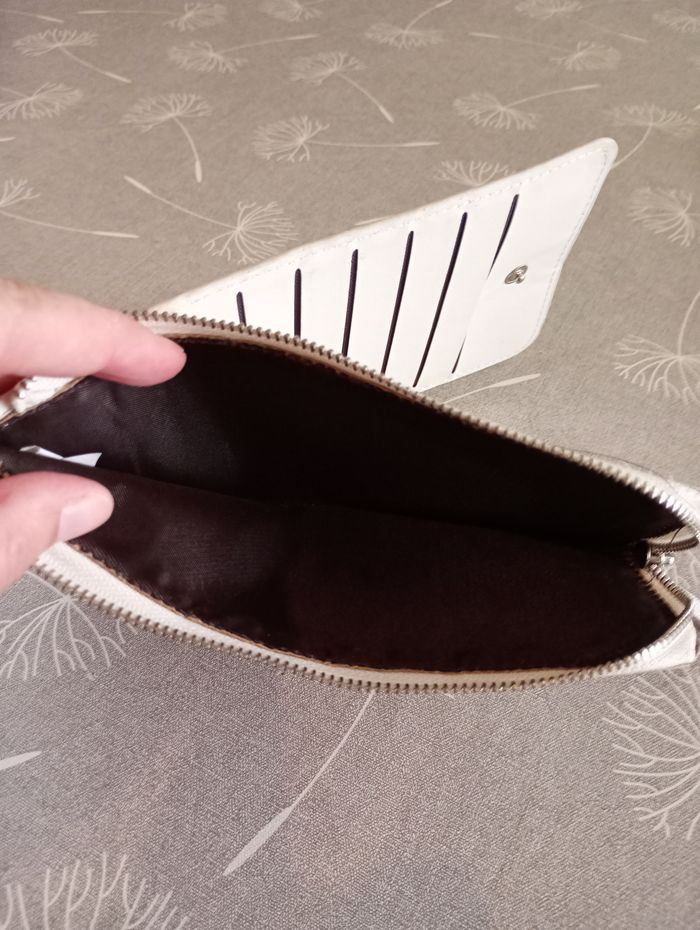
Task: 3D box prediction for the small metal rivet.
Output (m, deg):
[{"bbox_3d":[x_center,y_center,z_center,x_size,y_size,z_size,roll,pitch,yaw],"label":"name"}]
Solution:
[{"bbox_3d":[0.054,-0.059,0.241,0.009,0.009,0.003,-23,70,-14],"label":"small metal rivet"}]

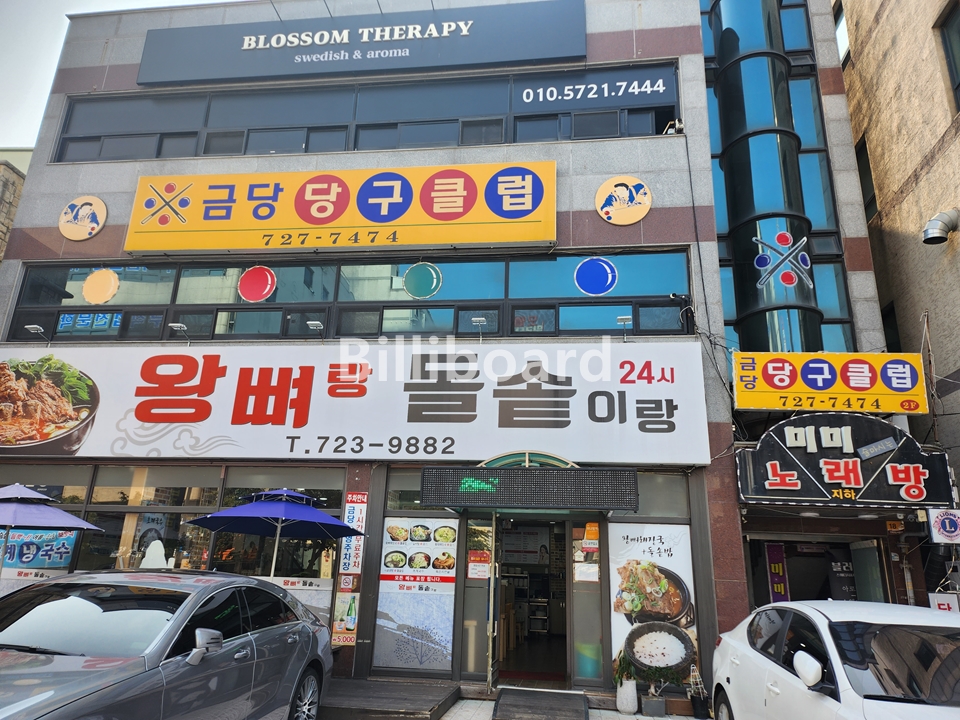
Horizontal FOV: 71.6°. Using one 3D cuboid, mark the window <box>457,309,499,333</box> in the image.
[{"bbox_3d":[-0.024,-0.540,9.197,0.568,0.337,0.080,0,-16,7],"label":"window"}]

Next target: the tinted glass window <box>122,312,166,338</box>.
[{"bbox_3d":[-5.339,-0.550,10.591,0.708,0.436,0.050,0,-17,7],"label":"tinted glass window"}]

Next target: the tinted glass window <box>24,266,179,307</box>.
[{"bbox_3d":[-6.267,-1.220,10.923,2.726,0.726,0.080,0,-18,7],"label":"tinted glass window"}]

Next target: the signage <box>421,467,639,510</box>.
[{"bbox_3d":[0.600,1.603,8.314,2.681,0.488,0.120,0,-18,7],"label":"signage"}]

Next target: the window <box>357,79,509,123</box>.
[{"bbox_3d":[-0.739,-4.013,10.317,2.390,0.703,0.080,0,-16,7],"label":"window"}]

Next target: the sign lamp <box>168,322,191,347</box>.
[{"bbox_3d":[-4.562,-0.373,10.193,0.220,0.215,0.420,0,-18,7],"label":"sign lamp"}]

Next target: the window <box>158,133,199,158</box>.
[{"bbox_3d":[-5.406,-3.829,11.938,0.660,0.433,0.050,0,-18,7],"label":"window"}]

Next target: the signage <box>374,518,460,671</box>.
[{"bbox_3d":[-0.816,3.077,8.846,1.044,1.866,0.040,0,-17,7],"label":"signage"}]

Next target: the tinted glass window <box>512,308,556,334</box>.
[{"bbox_3d":[0.809,-0.581,10.046,0.625,0.394,0.050,0,-18,7],"label":"tinted glass window"}]

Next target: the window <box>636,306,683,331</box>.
[{"bbox_3d":[2.592,-0.600,9.627,0.625,0.339,0.060,0,-17,7],"label":"window"}]

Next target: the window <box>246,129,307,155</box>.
[{"bbox_3d":[-3.201,-3.431,10.448,0.963,0.453,0.080,0,-16,7],"label":"window"}]

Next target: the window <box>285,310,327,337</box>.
[{"bbox_3d":[-2.692,-0.563,10.273,0.607,0.398,0.060,0,-17,7],"label":"window"}]

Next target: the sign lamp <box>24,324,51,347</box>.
[{"bbox_3d":[-6.802,-0.378,10.357,0.230,0.260,0.370,0,-17,7],"label":"sign lamp"}]

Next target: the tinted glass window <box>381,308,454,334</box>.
[{"bbox_3d":[-0.928,-0.581,10.059,1.073,0.383,0.060,0,-17,7],"label":"tinted glass window"}]

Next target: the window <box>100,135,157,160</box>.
[{"bbox_3d":[-6.167,-3.732,11.724,1.073,0.507,0.070,0,-18,7],"label":"window"}]

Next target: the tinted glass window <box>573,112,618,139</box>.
[{"bbox_3d":[1.856,-3.791,10.712,0.725,0.510,0.050,0,-17,7],"label":"tinted glass window"}]

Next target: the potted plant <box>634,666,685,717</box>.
[{"bbox_3d":[2.097,3.874,7.796,0.500,0.460,0.400,0,-18,7],"label":"potted plant"}]

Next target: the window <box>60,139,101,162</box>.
[{"bbox_3d":[-7.090,-3.719,11.813,0.717,0.476,0.050,0,-17,7],"label":"window"}]

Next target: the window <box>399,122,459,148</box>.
[{"bbox_3d":[-0.855,-3.724,11.040,0.999,0.478,0.050,0,-17,7],"label":"window"}]

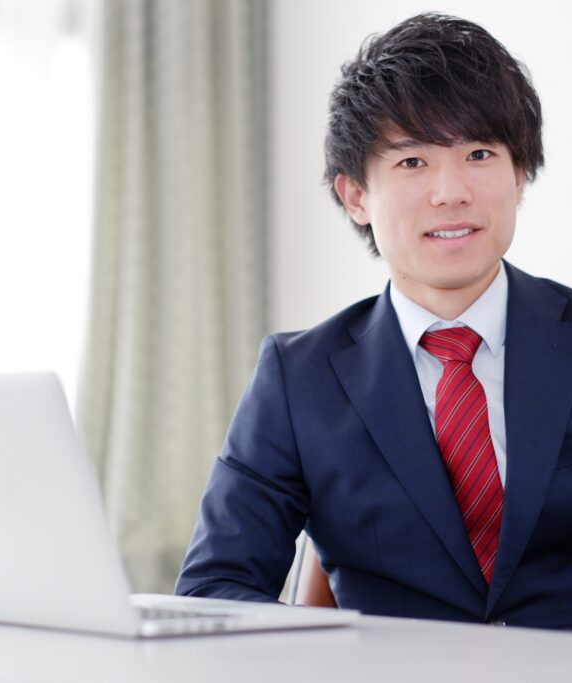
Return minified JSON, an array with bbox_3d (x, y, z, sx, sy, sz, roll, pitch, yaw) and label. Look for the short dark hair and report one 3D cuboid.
[{"bbox_3d":[0.141,-0.196,2.270,0.203,0.232,0.228,-5,-2,-2],"label":"short dark hair"}]

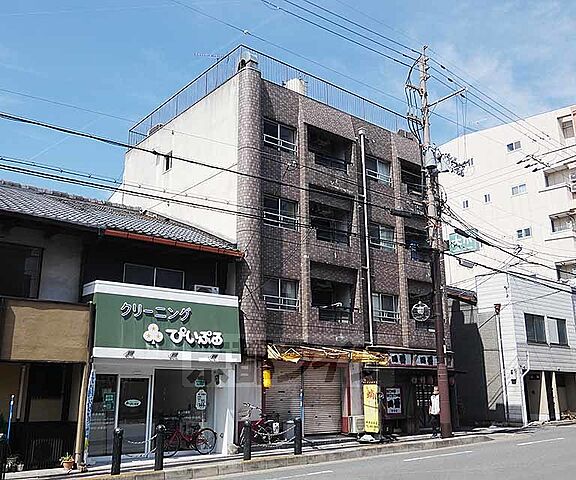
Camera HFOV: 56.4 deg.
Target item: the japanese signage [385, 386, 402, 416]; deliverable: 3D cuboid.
[{"bbox_3d":[3.878,5.958,19.919,0.730,0.900,0.060,11,-19,-36],"label":"japanese signage"}]

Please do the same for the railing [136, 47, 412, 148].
[{"bbox_3d":[-0.783,-4.911,25.606,10.200,1.150,9.200,11,-19,-36],"label":"railing"}]

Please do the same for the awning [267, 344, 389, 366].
[{"bbox_3d":[1.700,4.073,18.688,5.400,0.600,0.700,11,-19,-36],"label":"awning"}]

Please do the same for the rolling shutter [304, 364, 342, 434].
[{"bbox_3d":[1.253,5.603,18.890,1.800,2.320,0.100,11,-19,-36],"label":"rolling shutter"}]

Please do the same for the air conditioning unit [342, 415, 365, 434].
[{"bbox_3d":[2.581,6.511,18.985,0.800,0.560,0.300,11,-19,-36],"label":"air conditioning unit"}]

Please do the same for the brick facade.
[{"bbox_3d":[2.651,-0.467,21.429,10.800,10.200,0.900,11,-19,-36],"label":"brick facade"}]

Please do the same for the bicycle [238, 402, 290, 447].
[{"bbox_3d":[-0.643,5.422,15.708,1.720,1.140,0.580,11,-19,-36],"label":"bicycle"}]

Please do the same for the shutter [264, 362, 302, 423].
[{"bbox_3d":[-0.106,5.328,17.872,1.620,2.340,0.100,11,-19,-36],"label":"shutter"}]

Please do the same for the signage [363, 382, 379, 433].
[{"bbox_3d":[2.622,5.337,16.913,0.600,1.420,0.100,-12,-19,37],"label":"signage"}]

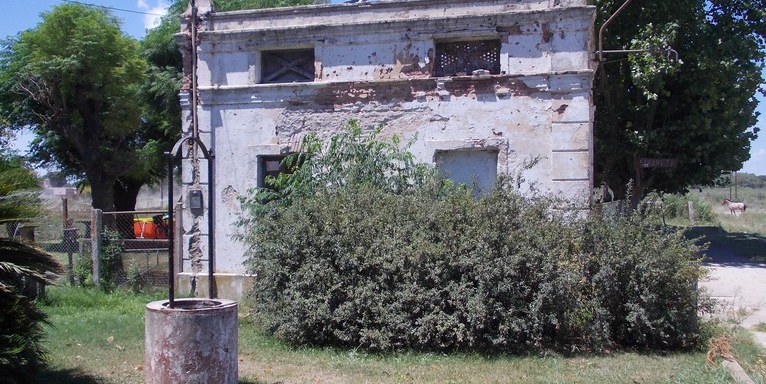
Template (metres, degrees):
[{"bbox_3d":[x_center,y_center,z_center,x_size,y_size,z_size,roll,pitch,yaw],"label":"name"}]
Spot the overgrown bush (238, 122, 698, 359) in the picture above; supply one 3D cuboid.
[{"bbox_3d":[0.878,0.422,9.695,5.015,2.355,2.300,-1,0,12],"label":"overgrown bush"}]

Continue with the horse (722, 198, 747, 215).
[{"bbox_3d":[27.598,1.241,66.000,2.000,1.500,0.500,-1,0,23],"label":"horse"}]

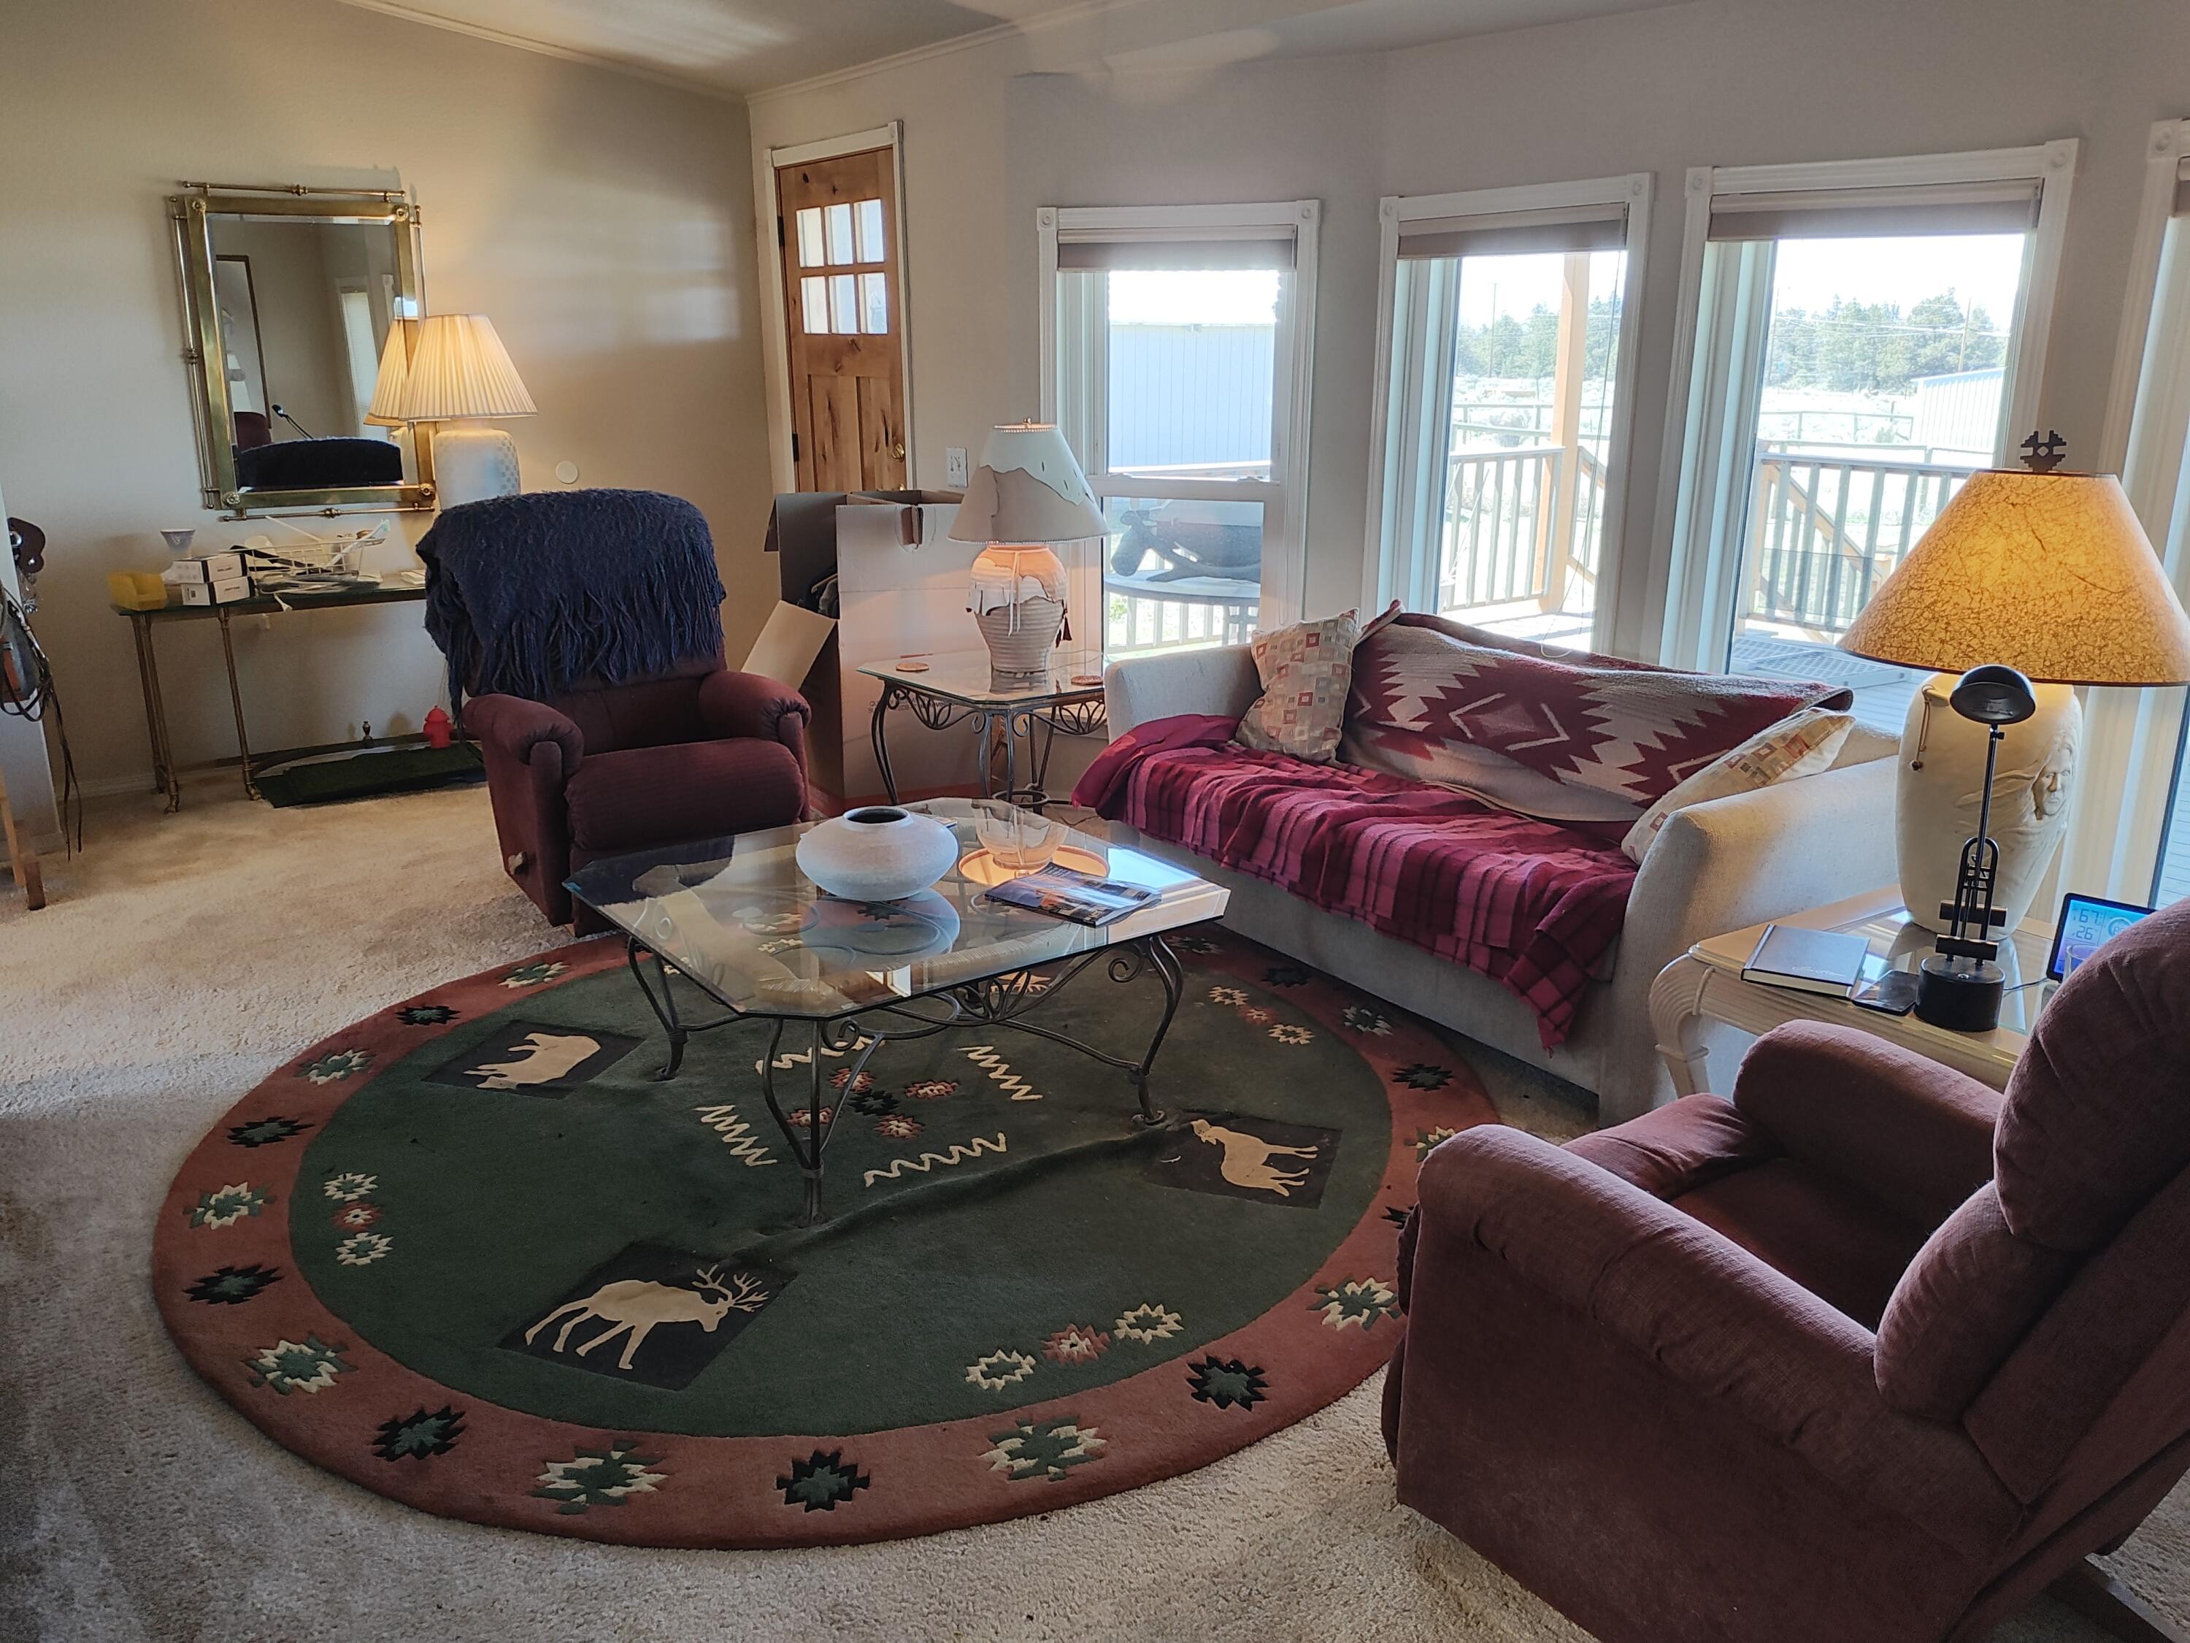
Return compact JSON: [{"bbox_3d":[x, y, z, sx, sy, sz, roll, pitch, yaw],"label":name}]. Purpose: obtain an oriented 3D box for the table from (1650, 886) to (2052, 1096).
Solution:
[{"bbox_3d":[1.308,0.464,2.460,0.590,0.520,0.640,-12,20,-35],"label":"table"}]

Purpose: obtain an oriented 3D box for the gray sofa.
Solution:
[{"bbox_3d":[0.898,-0.009,3.707,0.920,0.720,1.740,-12,20,-35],"label":"gray sofa"}]

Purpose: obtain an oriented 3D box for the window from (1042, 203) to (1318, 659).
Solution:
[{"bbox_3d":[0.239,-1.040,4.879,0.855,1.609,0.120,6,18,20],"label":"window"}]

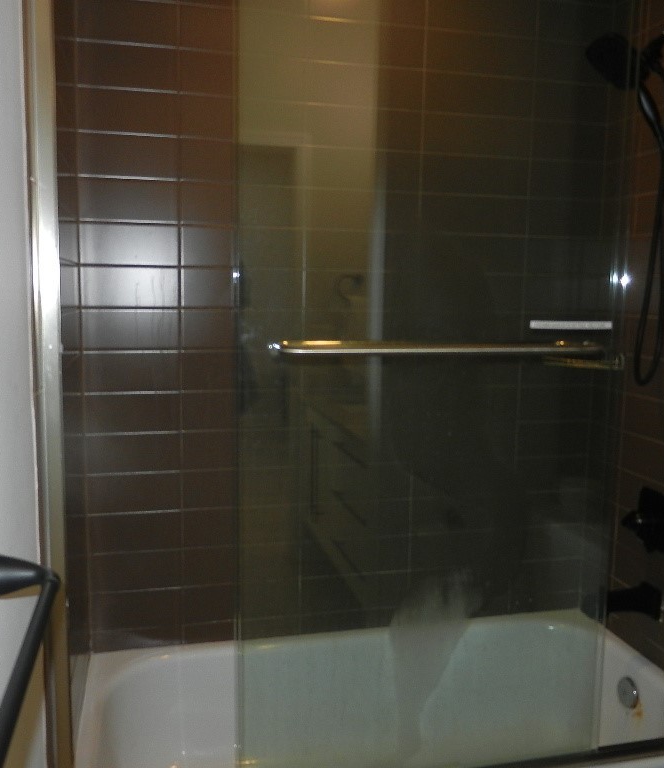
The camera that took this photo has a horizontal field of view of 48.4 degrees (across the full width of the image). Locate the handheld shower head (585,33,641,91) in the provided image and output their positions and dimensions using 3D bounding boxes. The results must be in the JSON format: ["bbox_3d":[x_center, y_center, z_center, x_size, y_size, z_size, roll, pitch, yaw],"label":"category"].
[{"bbox_3d":[0.700,-0.789,1.779,0.145,0.065,0.138,44,-4,-15],"label":"handheld shower head"}]

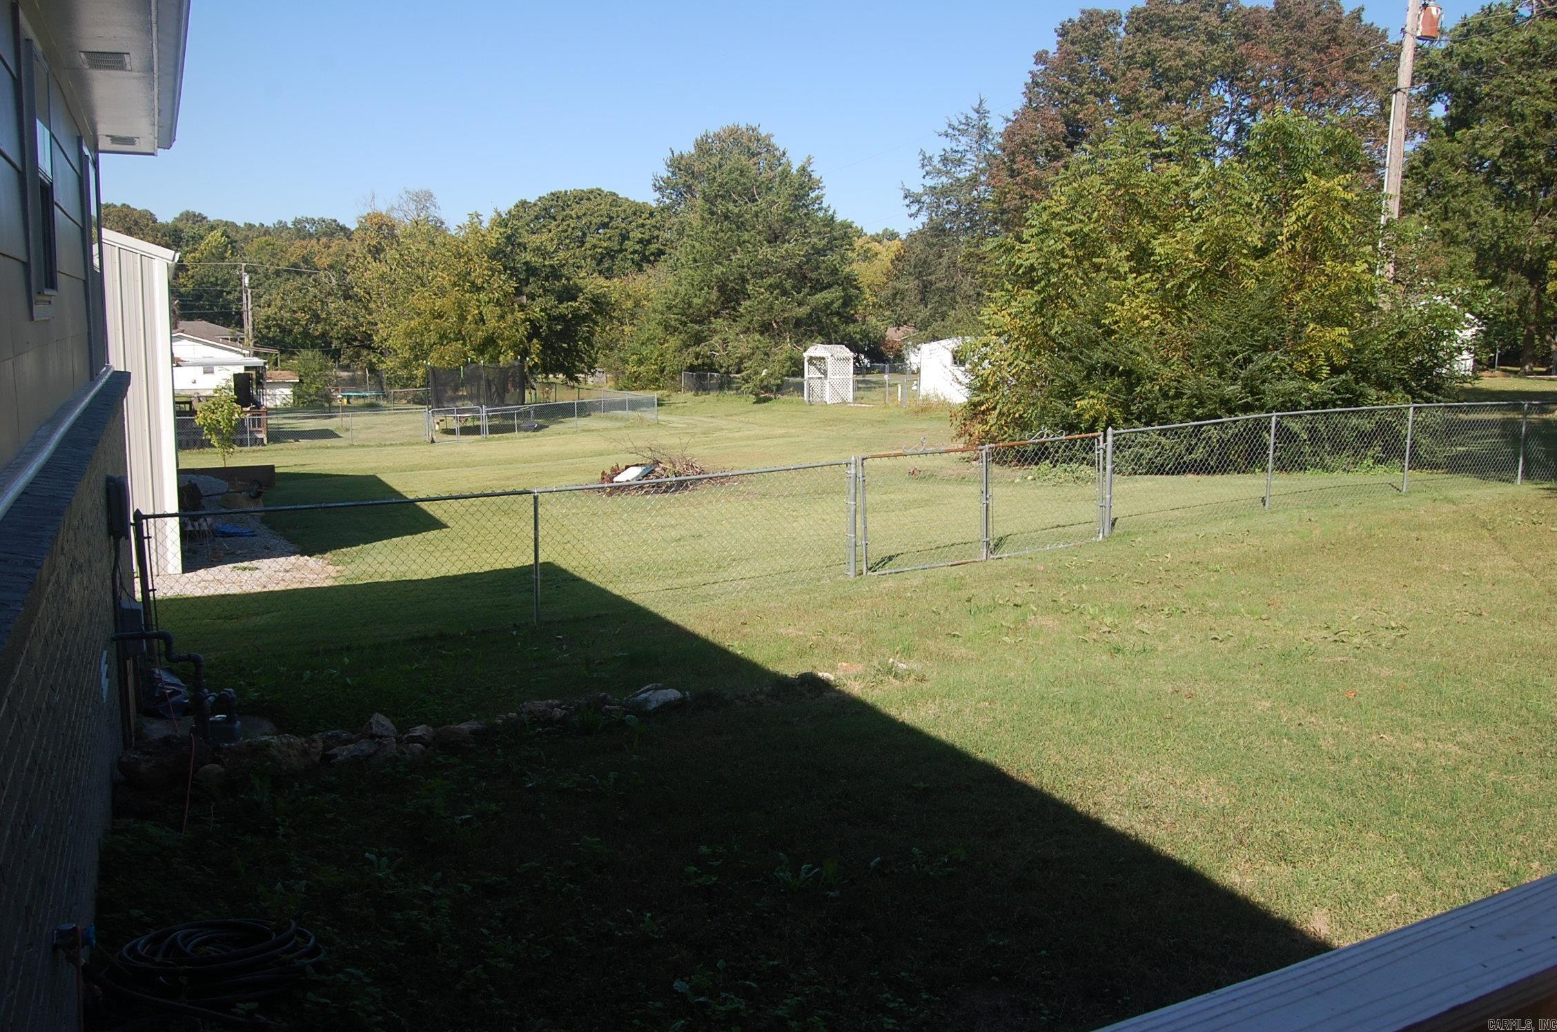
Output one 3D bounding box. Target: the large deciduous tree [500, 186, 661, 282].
[{"bbox_3d":[-14.859,-17.867,88.908,13.200,13.560,12.500,1,9,0],"label":"large deciduous tree"}]

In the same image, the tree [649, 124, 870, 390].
[{"bbox_3d":[-0.901,-12.666,57.948,10.800,13.070,10.000,2,9,6],"label":"tree"}]

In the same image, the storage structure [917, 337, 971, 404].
[{"bbox_3d":[7.659,-6.139,48.080,3.400,2.740,3.200,2,9,8],"label":"storage structure"}]

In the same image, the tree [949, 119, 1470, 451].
[{"bbox_3d":[8.094,-4.148,21.802,8.800,6.190,6.800,4,10,20],"label":"tree"}]

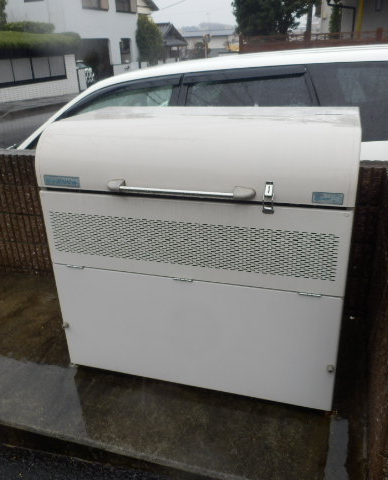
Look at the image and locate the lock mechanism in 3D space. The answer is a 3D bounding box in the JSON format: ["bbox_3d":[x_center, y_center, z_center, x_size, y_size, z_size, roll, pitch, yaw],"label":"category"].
[{"bbox_3d":[0.261,-0.145,1.545,0.042,0.118,0.030,5,24,17],"label":"lock mechanism"}]

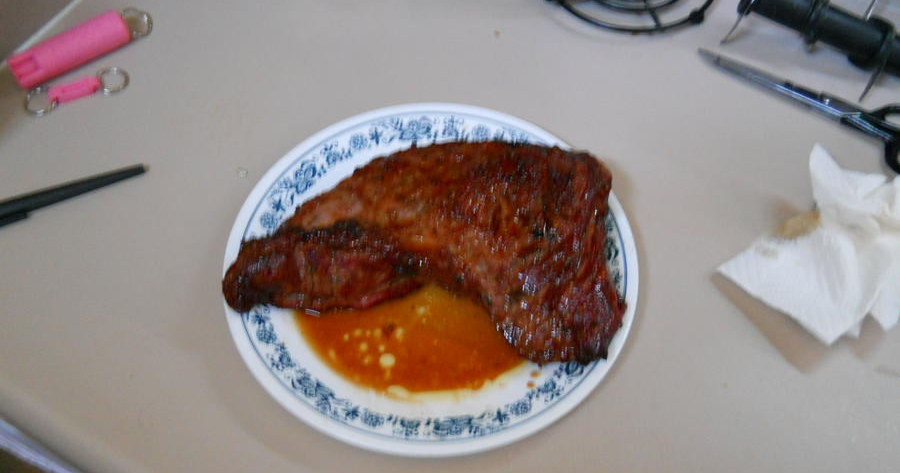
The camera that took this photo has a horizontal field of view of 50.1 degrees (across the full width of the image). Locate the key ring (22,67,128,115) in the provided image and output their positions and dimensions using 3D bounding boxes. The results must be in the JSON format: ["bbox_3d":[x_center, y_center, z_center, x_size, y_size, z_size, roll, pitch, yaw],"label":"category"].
[{"bbox_3d":[-0.275,-0.108,0.710,0.075,0.009,0.028,-21,59,-13],"label":"key ring"}]

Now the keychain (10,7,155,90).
[{"bbox_3d":[-0.277,-0.143,0.723,0.102,0.026,0.026,-32,62,-19],"label":"keychain"}]

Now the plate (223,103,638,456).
[{"bbox_3d":[-0.012,0.020,0.615,0.260,0.023,0.260,0,56,0],"label":"plate"}]

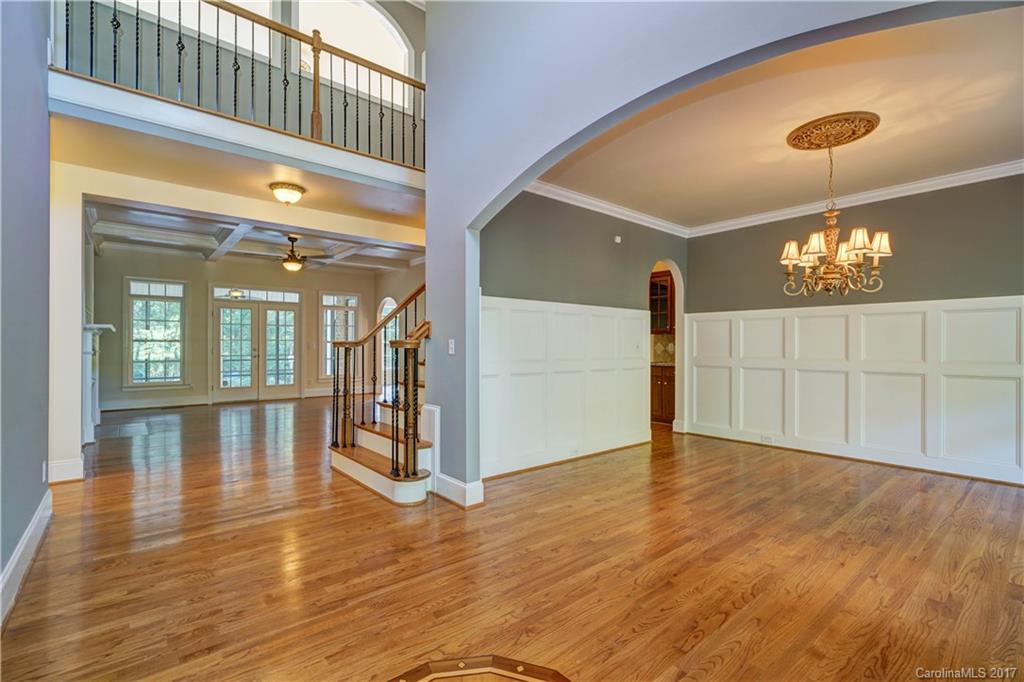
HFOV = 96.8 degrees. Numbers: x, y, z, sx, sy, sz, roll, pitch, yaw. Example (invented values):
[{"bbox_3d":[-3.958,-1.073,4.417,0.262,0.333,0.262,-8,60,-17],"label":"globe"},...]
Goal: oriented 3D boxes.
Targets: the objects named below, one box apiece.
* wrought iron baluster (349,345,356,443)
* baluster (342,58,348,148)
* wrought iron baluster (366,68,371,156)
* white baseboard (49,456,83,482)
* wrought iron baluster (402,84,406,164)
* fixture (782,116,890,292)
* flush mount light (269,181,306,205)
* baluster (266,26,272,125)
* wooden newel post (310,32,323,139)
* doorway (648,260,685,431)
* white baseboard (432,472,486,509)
[{"bbox_3d":[-1.509,0.534,4.343,0.030,0.943,0.030,0,-1,-40],"label":"wrought iron baluster"},{"bbox_3d":[-1.585,-2.250,4.330,0.040,0.867,0.040,0,-1,-40],"label":"baluster"},{"bbox_3d":[-1.402,-2.249,4.485,0.020,0.867,0.020,0,-1,-40],"label":"wrought iron baluster"},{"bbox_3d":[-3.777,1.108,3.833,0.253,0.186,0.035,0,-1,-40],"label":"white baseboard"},{"bbox_3d":[-1.118,-2.248,4.725,0.020,0.867,0.020,0,-1,-40],"label":"wrought iron baluster"},{"bbox_3d":[2.246,-0.890,3.172,0.660,1.150,0.660,0,-1,-40],"label":"fixture"},{"bbox_3d":[-2.212,-1.423,4.474,0.330,0.178,0.330,0,-1,-40],"label":"flush mount light"},{"bbox_3d":[-2.080,-2.253,3.911,0.020,0.867,0.020,0,-1,-40],"label":"baluster"},{"bbox_3d":[-1.788,-2.334,4.160,0.082,1.034,0.082,0,-1,-40],"label":"wooden newel post"},{"bbox_3d":[1.890,0.091,5.680,0.793,2.220,0.136,0,-1,-40],"label":"doorway"},{"bbox_3d":[-0.397,1.097,3.409,0.159,0.178,0.425,0,-1,-40],"label":"white baseboard"}]

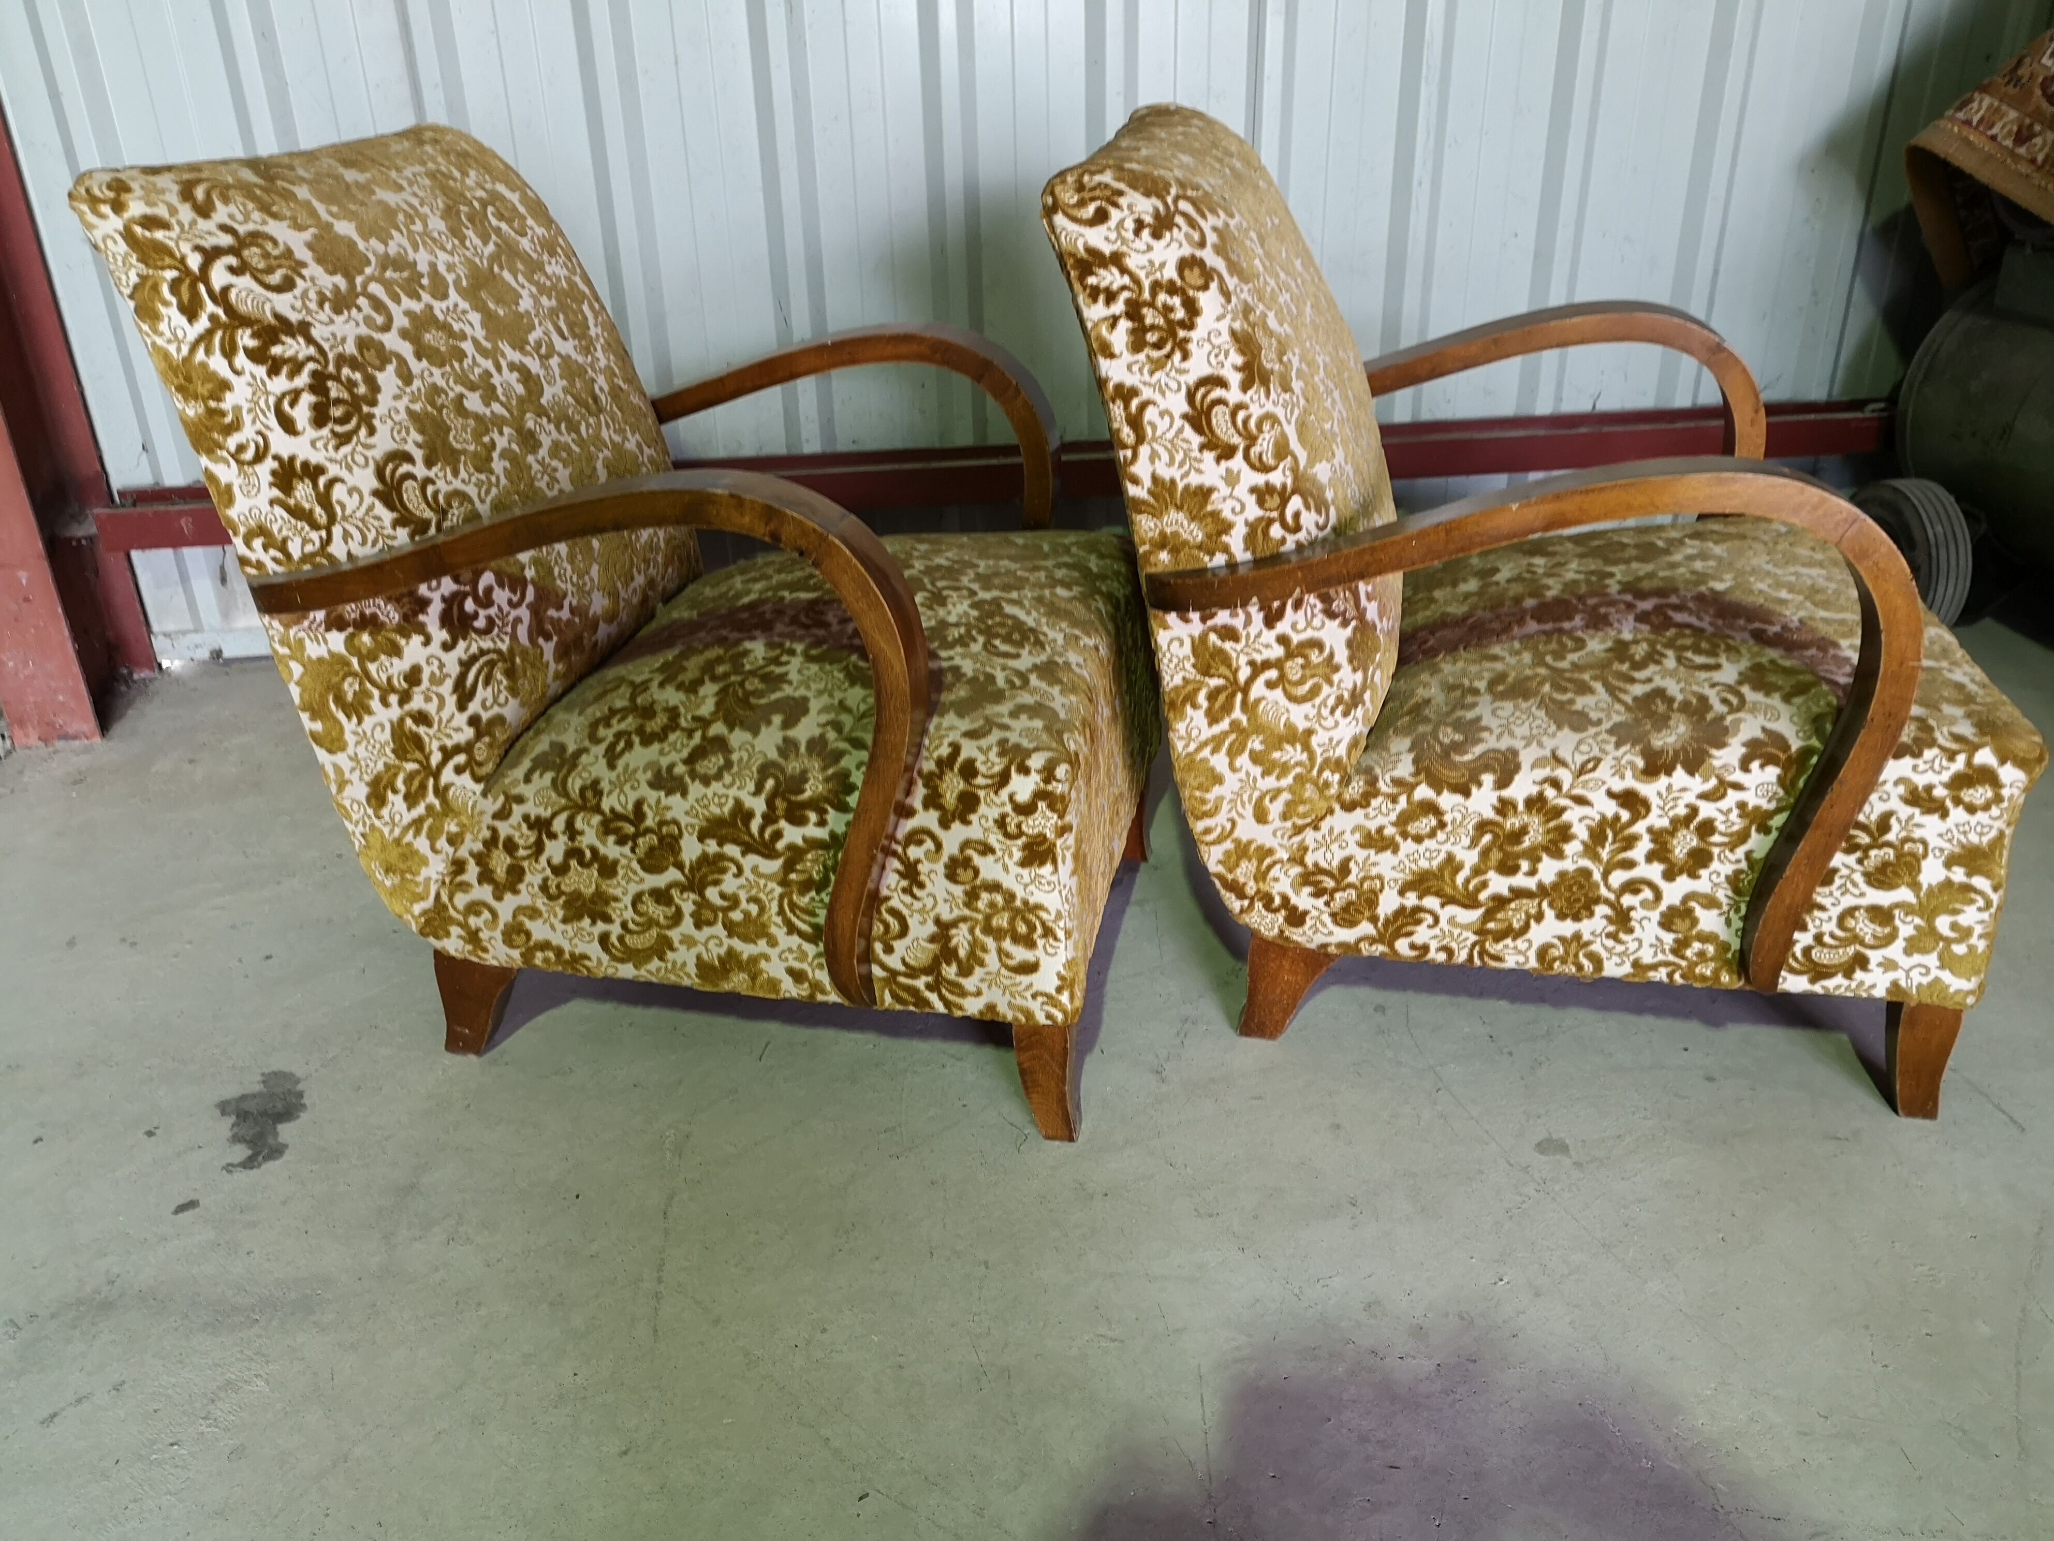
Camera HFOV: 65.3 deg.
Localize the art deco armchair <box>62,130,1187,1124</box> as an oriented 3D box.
[{"bbox_3d":[-0.304,-0.185,1.647,0.856,0.851,0.653,5,27,13],"label":"art deco armchair"}]

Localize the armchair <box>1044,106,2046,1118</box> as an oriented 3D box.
[{"bbox_3d":[0.501,-0.206,1.649,0.856,0.851,0.653,5,27,13],"label":"armchair"}]

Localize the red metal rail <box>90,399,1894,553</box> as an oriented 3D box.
[{"bbox_3d":[0.053,-0.486,2.600,2.945,0.066,0.114,-4,27,-5],"label":"red metal rail"}]

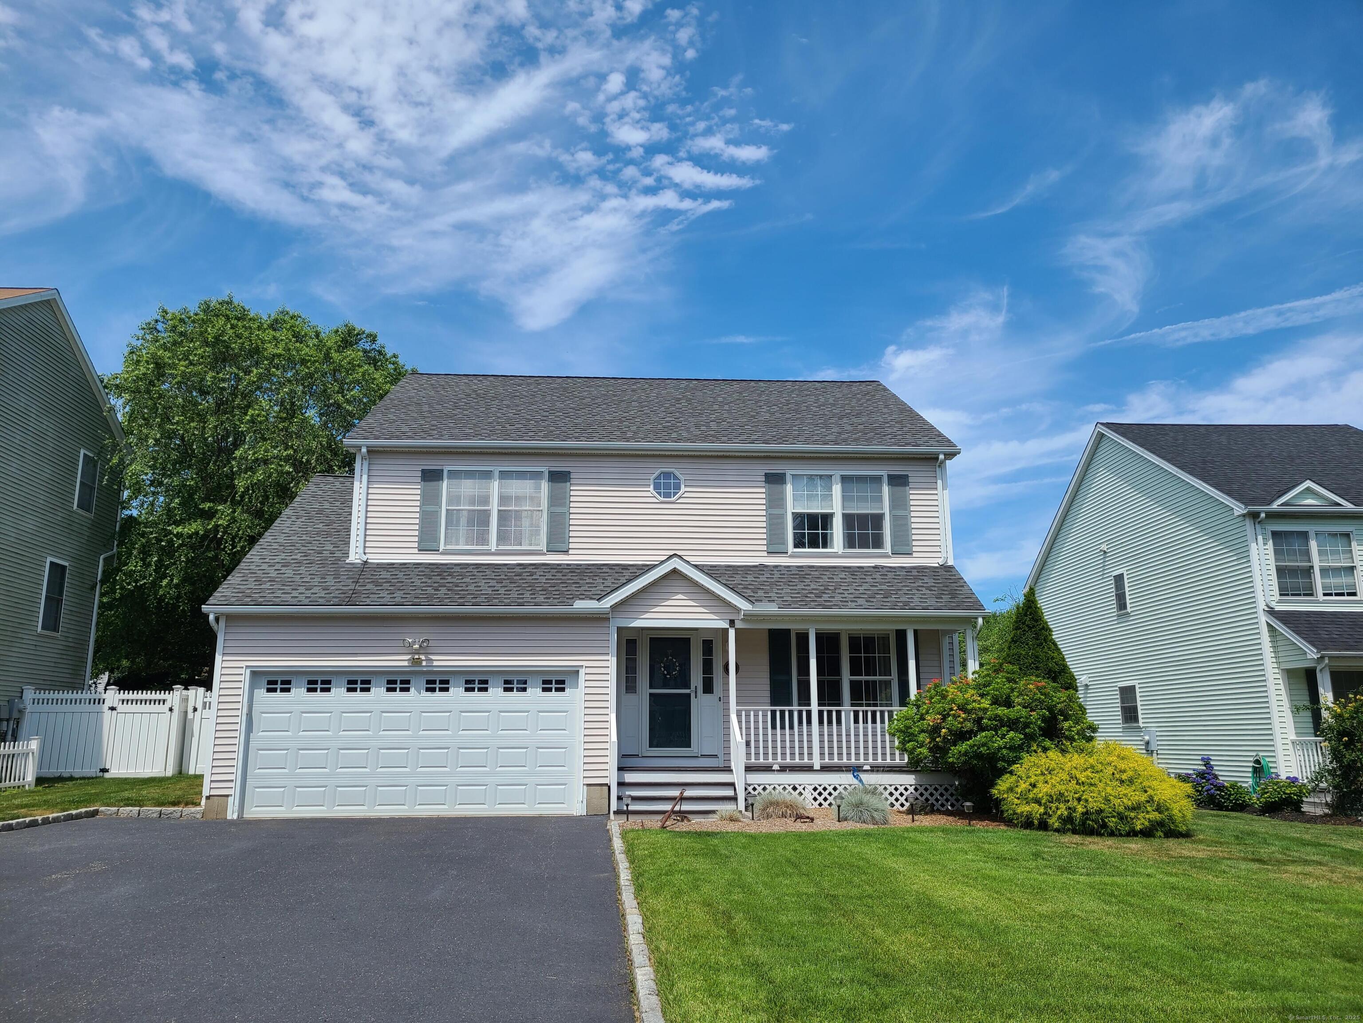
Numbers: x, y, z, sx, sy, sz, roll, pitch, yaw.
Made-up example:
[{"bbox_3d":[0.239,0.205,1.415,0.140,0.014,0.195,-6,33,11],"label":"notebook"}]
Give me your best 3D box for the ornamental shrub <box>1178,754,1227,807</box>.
[{"bbox_3d":[10.652,5.529,21.010,1.050,1.042,1.000,1,-13,-4],"label":"ornamental shrub"}]

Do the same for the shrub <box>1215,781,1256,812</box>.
[{"bbox_3d":[10.788,5.524,19.890,0.820,0.581,0.800,1,-13,-4],"label":"shrub"}]

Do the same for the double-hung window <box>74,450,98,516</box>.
[{"bbox_3d":[-14.110,-0.650,24.345,0.120,1.450,0.950,1,-13,-4],"label":"double-hung window"}]

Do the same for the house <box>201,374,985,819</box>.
[{"bbox_3d":[-1.364,1.172,20.957,12.040,9.050,11.300,1,-13,-4],"label":"house"}]

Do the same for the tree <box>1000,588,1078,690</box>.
[{"bbox_3d":[6.373,3.262,18.368,2.000,3.823,2.000,1,-13,-4],"label":"tree"}]

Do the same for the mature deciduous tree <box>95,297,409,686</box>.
[{"bbox_3d":[-11.166,0.232,26.441,7.600,12.394,7.200,1,-13,-4],"label":"mature deciduous tree"}]

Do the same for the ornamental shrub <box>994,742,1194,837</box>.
[{"bbox_3d":[5.871,3.904,14.597,2.700,1.203,2.350,1,-13,-4],"label":"ornamental shrub"}]

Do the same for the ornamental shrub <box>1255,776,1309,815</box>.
[{"bbox_3d":[10.831,5.119,18.444,0.920,0.680,0.900,1,-13,-4],"label":"ornamental shrub"}]

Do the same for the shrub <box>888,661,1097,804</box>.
[{"bbox_3d":[4.677,3.378,15.357,3.050,2.251,2.650,1,-13,-4],"label":"shrub"}]

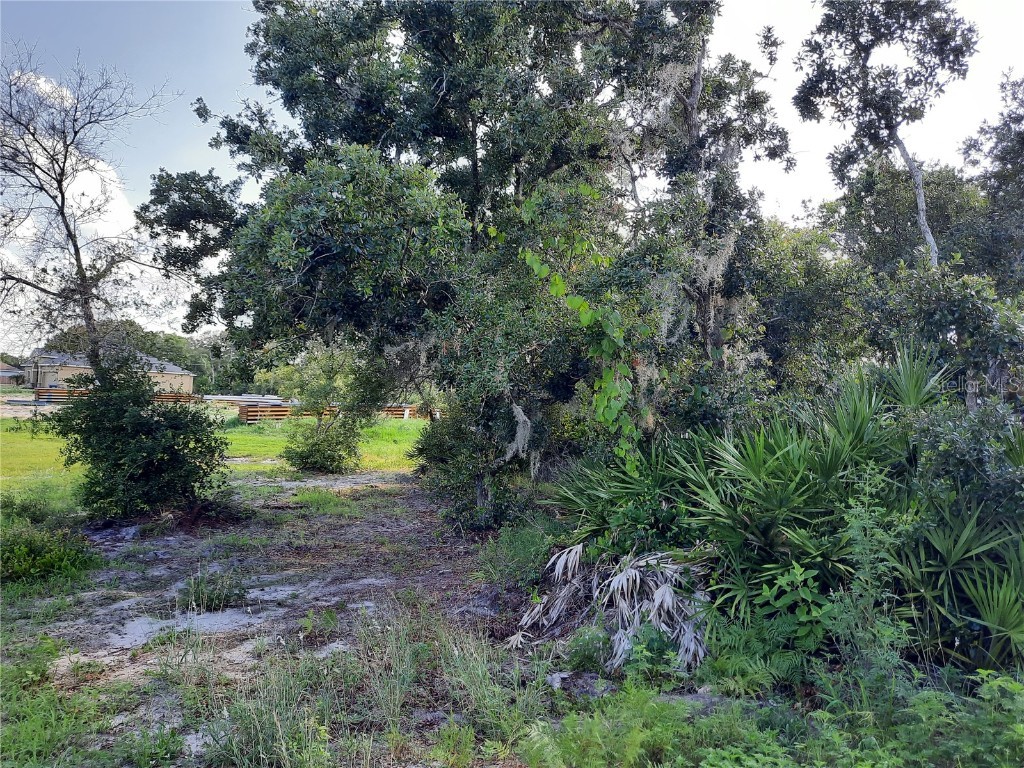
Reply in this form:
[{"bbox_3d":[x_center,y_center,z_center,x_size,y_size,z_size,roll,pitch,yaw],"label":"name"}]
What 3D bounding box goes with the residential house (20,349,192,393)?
[{"bbox_3d":[-56.021,-1.642,104.207,12.900,5.300,18.200,1,-2,39],"label":"residential house"}]

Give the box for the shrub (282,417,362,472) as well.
[{"bbox_3d":[-4.153,1.256,16.249,1.650,1.200,1.500,3,-2,-14],"label":"shrub"}]

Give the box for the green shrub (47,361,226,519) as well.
[{"bbox_3d":[-4.791,0.647,9.658,2.050,1.950,1.850,4,-2,-28],"label":"green shrub"}]

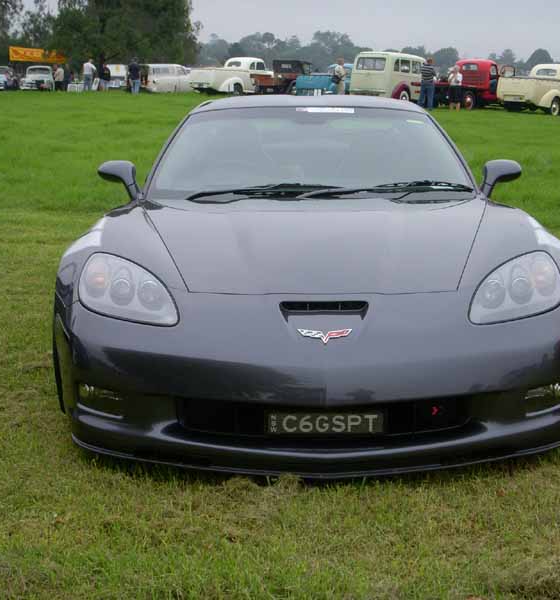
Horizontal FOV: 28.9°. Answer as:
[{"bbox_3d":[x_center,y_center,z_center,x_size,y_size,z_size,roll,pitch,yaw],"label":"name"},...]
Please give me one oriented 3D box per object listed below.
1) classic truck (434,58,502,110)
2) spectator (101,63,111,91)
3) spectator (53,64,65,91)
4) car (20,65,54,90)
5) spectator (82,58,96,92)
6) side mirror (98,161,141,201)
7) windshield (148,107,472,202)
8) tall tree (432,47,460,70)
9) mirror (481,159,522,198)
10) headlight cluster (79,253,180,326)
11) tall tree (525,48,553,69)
[{"bbox_3d":[7.391,-8.250,41.420,1.950,1.850,5.200,12,17,44],"label":"classic truck"},{"bbox_3d":[-9.942,-12.693,61.711,0.520,1.620,0.360,-2,12,-10],"label":"spectator"},{"bbox_3d":[-12.962,-13.091,63.671,0.420,1.730,0.500,-2,12,-8],"label":"spectator"},{"bbox_3d":[-14.947,-13.820,67.094,1.720,1.560,4.400,-1,12,-6],"label":"car"},{"bbox_3d":[-10.649,-12.546,60.719,0.520,1.750,0.360,3,13,15],"label":"spectator"},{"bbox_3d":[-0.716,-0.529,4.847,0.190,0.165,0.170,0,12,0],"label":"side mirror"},{"bbox_3d":[0.138,-0.672,4.898,1.450,0.380,0.780,0,12,0],"label":"windshield"},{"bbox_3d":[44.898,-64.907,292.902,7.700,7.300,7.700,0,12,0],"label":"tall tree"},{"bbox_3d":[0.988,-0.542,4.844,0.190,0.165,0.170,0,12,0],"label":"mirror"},{"bbox_3d":[-0.535,-0.043,3.816,0.370,0.200,0.380,0,12,0],"label":"headlight cluster"},{"bbox_3d":[69.770,-64.009,293.094,7.700,7.500,7.700,0,12,0],"label":"tall tree"}]

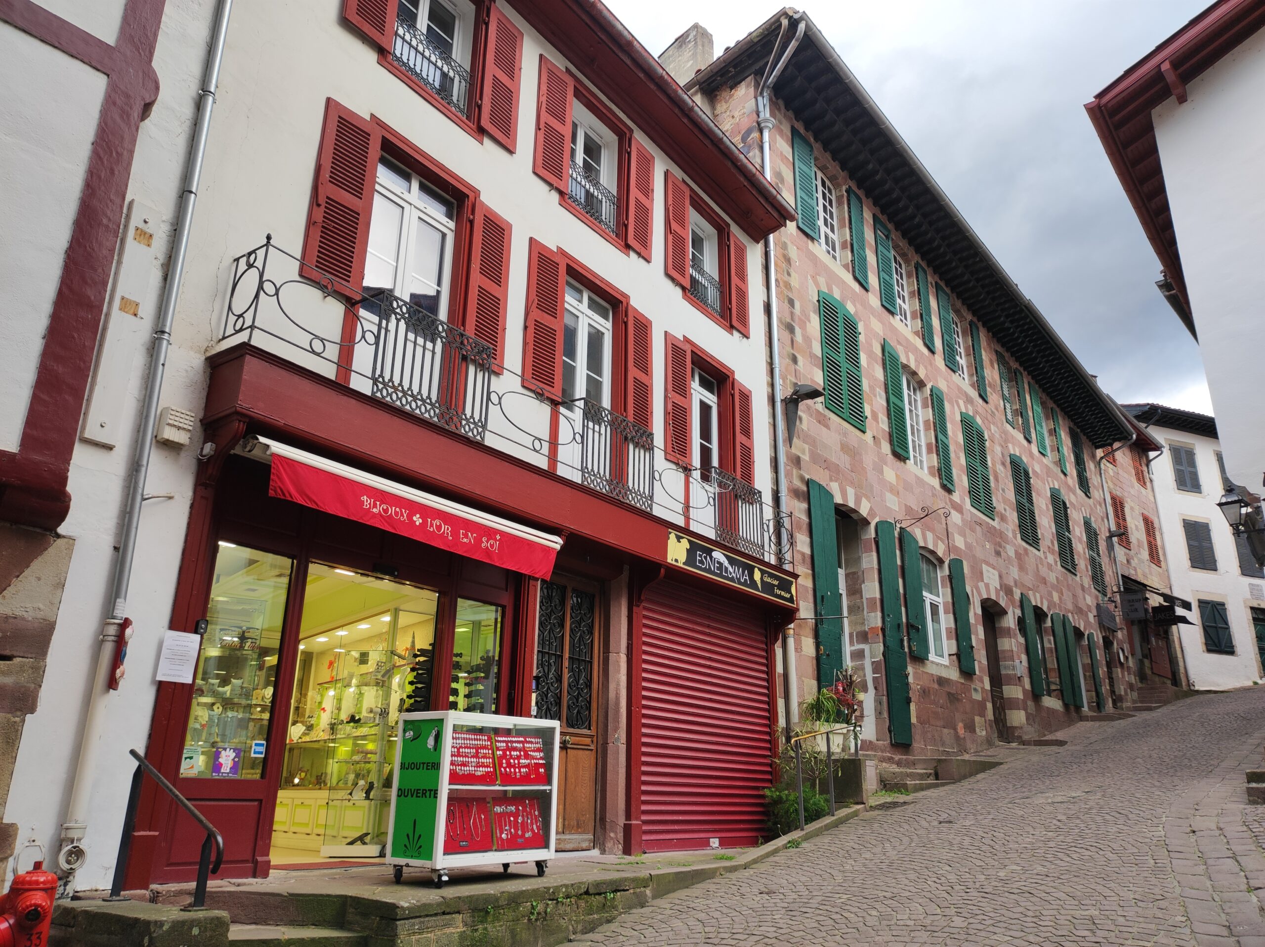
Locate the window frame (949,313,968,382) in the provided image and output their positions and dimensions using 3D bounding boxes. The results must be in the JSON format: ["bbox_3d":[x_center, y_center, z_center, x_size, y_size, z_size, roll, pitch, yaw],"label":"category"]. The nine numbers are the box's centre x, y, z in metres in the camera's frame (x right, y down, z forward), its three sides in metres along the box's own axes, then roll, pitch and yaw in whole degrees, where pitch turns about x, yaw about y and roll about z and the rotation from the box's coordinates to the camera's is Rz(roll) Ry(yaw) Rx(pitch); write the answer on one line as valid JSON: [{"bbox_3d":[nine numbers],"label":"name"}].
[{"bbox_3d":[7.971,-3.138,22.635,0.090,2.020,1.340,-15,-25,37],"label":"window frame"}]

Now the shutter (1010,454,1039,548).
[{"bbox_3d":[9.720,0.723,22.586,0.060,2.191,1.417,-15,-25,37],"label":"shutter"}]

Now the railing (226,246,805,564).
[{"bbox_3d":[-0.365,-0.150,9.265,0.406,0.891,7.848,-14,-24,34],"label":"railing"}]

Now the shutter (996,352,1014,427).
[{"bbox_3d":[8.968,-1.992,21.932,0.050,1.848,0.609,-15,-25,37],"label":"shutter"}]

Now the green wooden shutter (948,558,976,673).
[{"bbox_3d":[6.393,2.717,17.682,0.050,2.230,0.750,-14,-24,37],"label":"green wooden shutter"}]

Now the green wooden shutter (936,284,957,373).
[{"bbox_3d":[6.572,-3.014,19.060,0.050,1.930,0.636,-15,-25,37],"label":"green wooden shutter"}]

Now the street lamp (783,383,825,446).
[{"bbox_3d":[2.530,-0.879,13.427,0.580,1.002,0.300,-14,-24,37],"label":"street lamp"}]

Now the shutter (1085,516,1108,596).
[{"bbox_3d":[12.984,2.339,25.621,0.050,2.070,1.346,-15,-25,37],"label":"shutter"}]

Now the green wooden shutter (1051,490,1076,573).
[{"bbox_3d":[12.491,1.636,26.477,0.060,2.510,1.470,-15,-25,37],"label":"green wooden shutter"}]

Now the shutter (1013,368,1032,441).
[{"bbox_3d":[9.705,-1.684,22.643,0.050,1.851,0.580,-15,-25,37],"label":"shutter"}]

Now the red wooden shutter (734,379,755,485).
[{"bbox_3d":[1.620,-0.450,13.018,0.055,1.770,0.550,-14,-24,34],"label":"red wooden shutter"}]

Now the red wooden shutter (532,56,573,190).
[{"bbox_3d":[-0.859,-3.851,10.065,0.050,1.575,0.528,-16,-26,38],"label":"red wooden shutter"}]

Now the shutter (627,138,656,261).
[{"bbox_3d":[0.128,-3.627,11.989,0.055,1.680,0.555,-14,-24,34],"label":"shutter"}]

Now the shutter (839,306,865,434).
[{"bbox_3d":[3.861,-1.852,15.967,0.060,2.266,0.668,-15,-25,37],"label":"shutter"}]

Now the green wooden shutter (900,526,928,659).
[{"bbox_3d":[4.886,2.071,15.794,0.060,2.208,0.727,-15,-25,37],"label":"green wooden shutter"}]

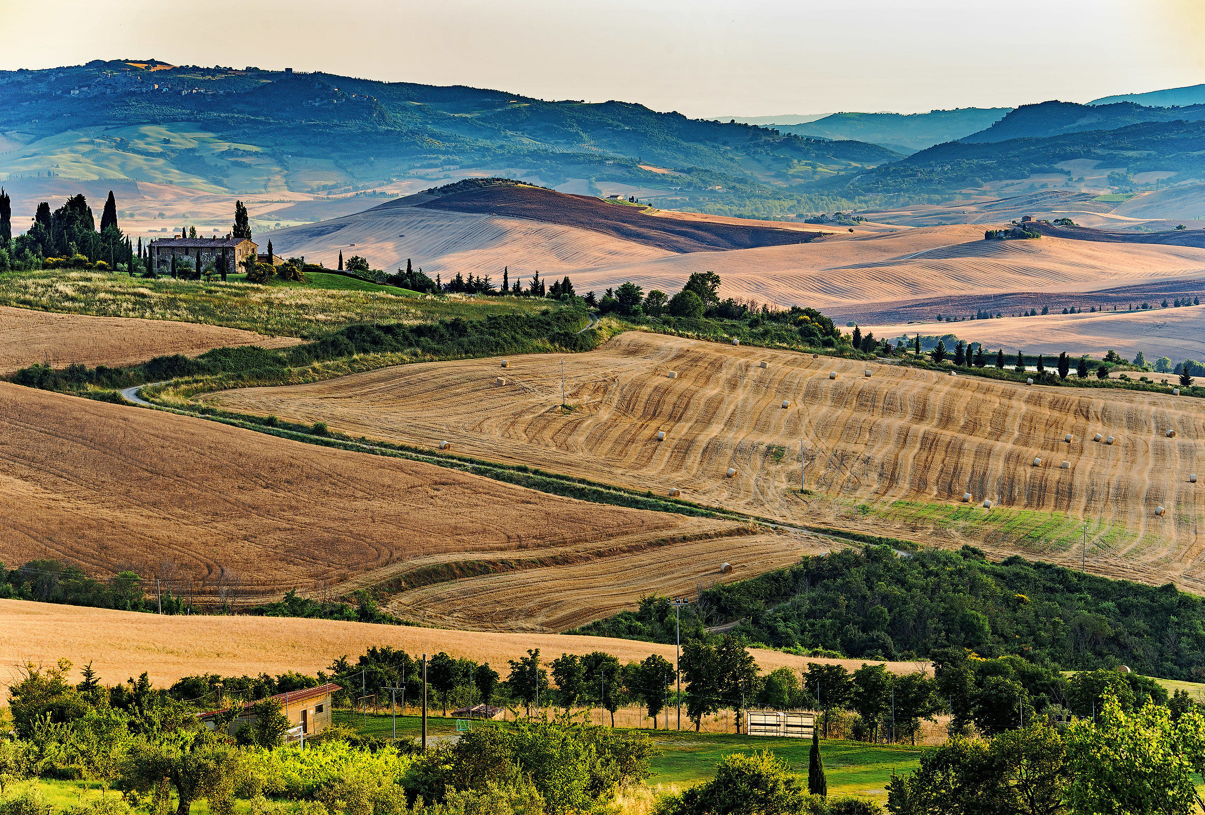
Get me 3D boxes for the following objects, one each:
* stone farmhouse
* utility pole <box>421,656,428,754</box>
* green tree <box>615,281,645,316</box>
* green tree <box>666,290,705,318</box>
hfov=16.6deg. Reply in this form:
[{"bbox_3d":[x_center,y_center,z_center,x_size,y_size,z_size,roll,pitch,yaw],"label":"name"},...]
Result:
[{"bbox_3d":[-94.050,-35.890,975.000,24.000,8.800,10.300,2,4,26],"label":"stone farmhouse"},{"bbox_3d":[-15.790,26.680,368.000,0.420,9.400,0.420,0,4,0],"label":"utility pole"},{"bbox_3d":[6.626,-26.165,1000.000,7.260,8.800,7.260,0,4,0],"label":"green tree"},{"bbox_3d":[19.250,-23.900,960.000,9.070,7.080,8.800,0,4,0],"label":"green tree"}]

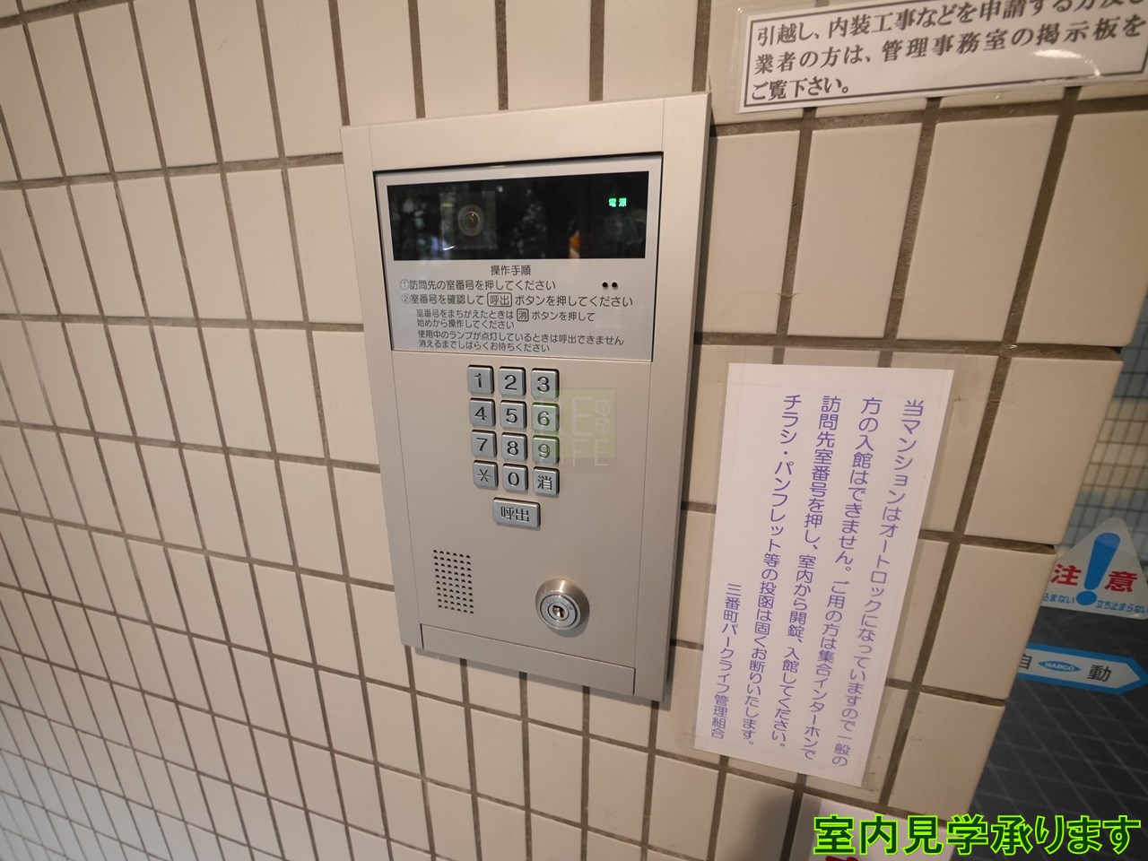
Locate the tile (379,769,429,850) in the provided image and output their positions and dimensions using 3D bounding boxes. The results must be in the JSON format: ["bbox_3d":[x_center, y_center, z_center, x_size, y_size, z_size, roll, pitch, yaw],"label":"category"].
[{"bbox_3d":[-0.159,0.359,0.445,0.045,0.095,0.008,5,17,15],"label":"tile"}]

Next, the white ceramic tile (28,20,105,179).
[{"bbox_3d":[-0.350,-0.230,0.321,0.045,0.096,0.008,5,17,15],"label":"white ceramic tile"}]

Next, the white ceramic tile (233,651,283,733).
[{"bbox_3d":[-0.303,0.252,0.454,0.044,0.093,0.008,5,17,15],"label":"white ceramic tile"}]

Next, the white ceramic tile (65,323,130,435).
[{"bbox_3d":[-0.397,-0.043,0.393,0.045,0.095,0.008,5,17,15],"label":"white ceramic tile"}]

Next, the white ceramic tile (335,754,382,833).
[{"bbox_3d":[-0.209,0.356,0.453,0.045,0.096,0.008,5,17,15],"label":"white ceramic tile"}]

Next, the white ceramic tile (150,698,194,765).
[{"bbox_3d":[-0.448,0.336,0.521,0.045,0.095,0.009,5,17,15],"label":"white ceramic tile"}]

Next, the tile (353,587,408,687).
[{"bbox_3d":[-0.159,0.170,0.389,0.045,0.095,0.008,5,17,15],"label":"tile"}]

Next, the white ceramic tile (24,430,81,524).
[{"bbox_3d":[-0.495,0.045,0.448,0.044,0.093,0.008,5,17,15],"label":"white ceramic tile"}]

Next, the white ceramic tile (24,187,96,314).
[{"bbox_3d":[-0.395,-0.138,0.365,0.045,0.095,0.008,5,17,15],"label":"white ceramic tile"}]

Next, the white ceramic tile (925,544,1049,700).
[{"bbox_3d":[0.227,0.105,0.258,0.043,0.093,0.008,5,17,15],"label":"white ceramic tile"}]

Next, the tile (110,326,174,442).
[{"bbox_3d":[-0.349,-0.039,0.382,0.045,0.095,0.009,5,17,15],"label":"tile"}]

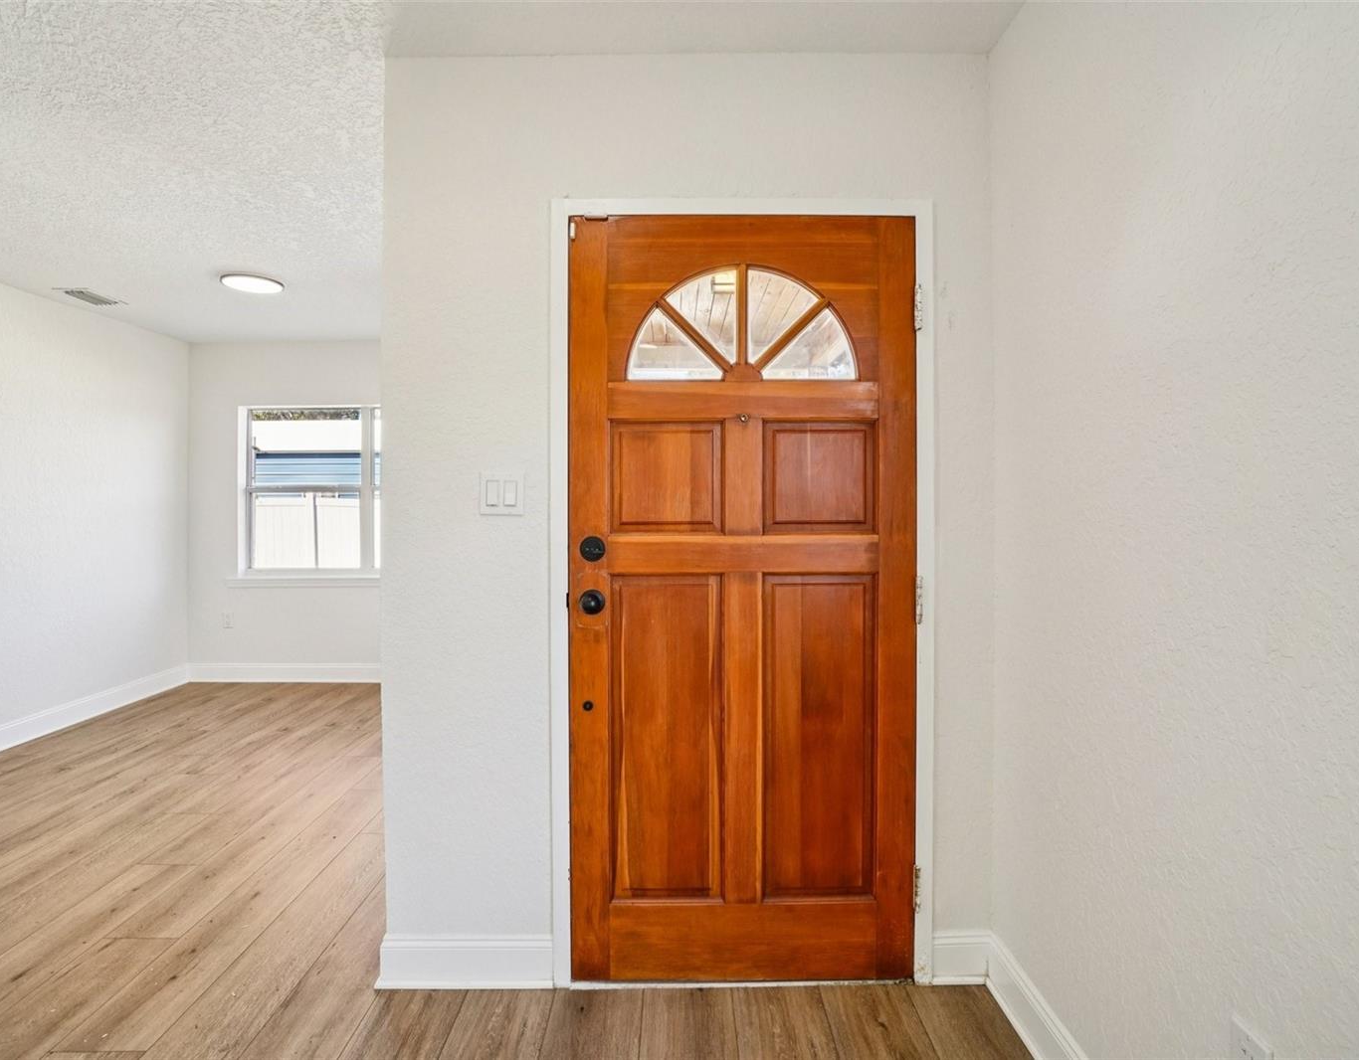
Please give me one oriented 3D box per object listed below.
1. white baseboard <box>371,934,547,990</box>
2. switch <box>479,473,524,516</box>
[{"bbox_3d":[-0.564,1.137,1.746,0.465,0.132,0.024,0,0,0],"label":"white baseboard"},{"bbox_3d":[-0.467,-0.094,1.747,0.116,0.114,0.012,0,0,0],"label":"switch"}]

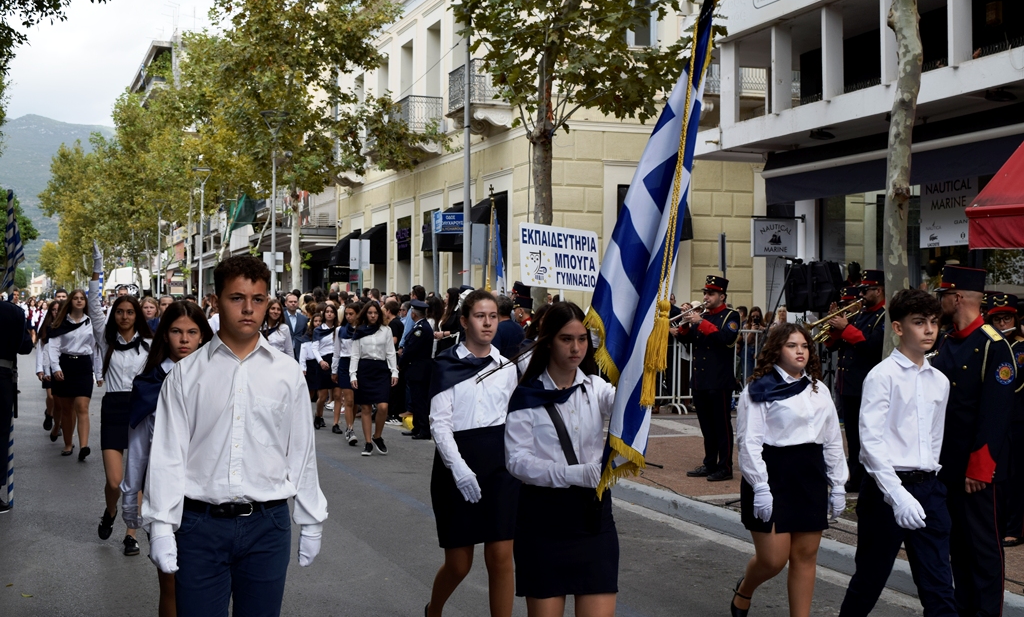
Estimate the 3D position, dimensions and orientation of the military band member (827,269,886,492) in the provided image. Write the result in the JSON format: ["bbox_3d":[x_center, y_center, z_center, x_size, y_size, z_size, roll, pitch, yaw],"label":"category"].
[{"bbox_3d":[2.880,0.592,10.750,0.580,1.820,0.520,0,0,-21],"label":"military band member"}]

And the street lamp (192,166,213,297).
[{"bbox_3d":[-9.934,-1.520,42.000,0.660,6.000,0.660,1,-1,-21],"label":"street lamp"}]

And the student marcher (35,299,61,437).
[{"bbox_3d":[-5.501,0.714,15.700,0.470,1.650,0.420,1,-1,-21],"label":"student marcher"}]

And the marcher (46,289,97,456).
[{"bbox_3d":[-4.434,0.661,13.200,0.500,1.700,0.500,0,0,-19],"label":"marcher"}]

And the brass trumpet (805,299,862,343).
[{"bbox_3d":[2.633,0.098,10.650,0.520,0.180,0.130,-25,3,-9],"label":"brass trumpet"}]

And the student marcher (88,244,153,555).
[{"bbox_3d":[-2.530,0.588,8.500,0.500,2.000,0.550,0,0,-16],"label":"student marcher"}]

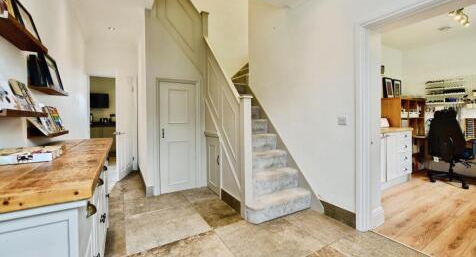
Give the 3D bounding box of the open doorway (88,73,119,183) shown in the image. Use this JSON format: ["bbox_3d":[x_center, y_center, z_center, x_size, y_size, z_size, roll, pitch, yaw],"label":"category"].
[{"bbox_3d":[-2.560,-0.035,3.862,0.800,2.000,0.130,-1,3,-32],"label":"open doorway"}]

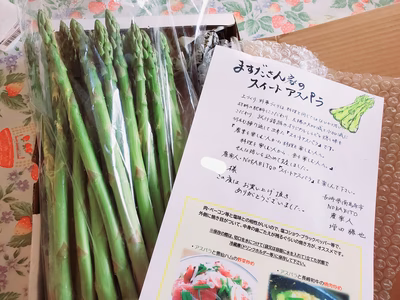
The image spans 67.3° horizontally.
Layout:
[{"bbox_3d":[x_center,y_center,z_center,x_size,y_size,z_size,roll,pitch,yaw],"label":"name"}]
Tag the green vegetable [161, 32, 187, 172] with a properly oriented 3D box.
[{"bbox_3d":[-0.018,-0.004,0.265,0.011,0.011,0.245,-8,72,-8],"label":"green vegetable"}]

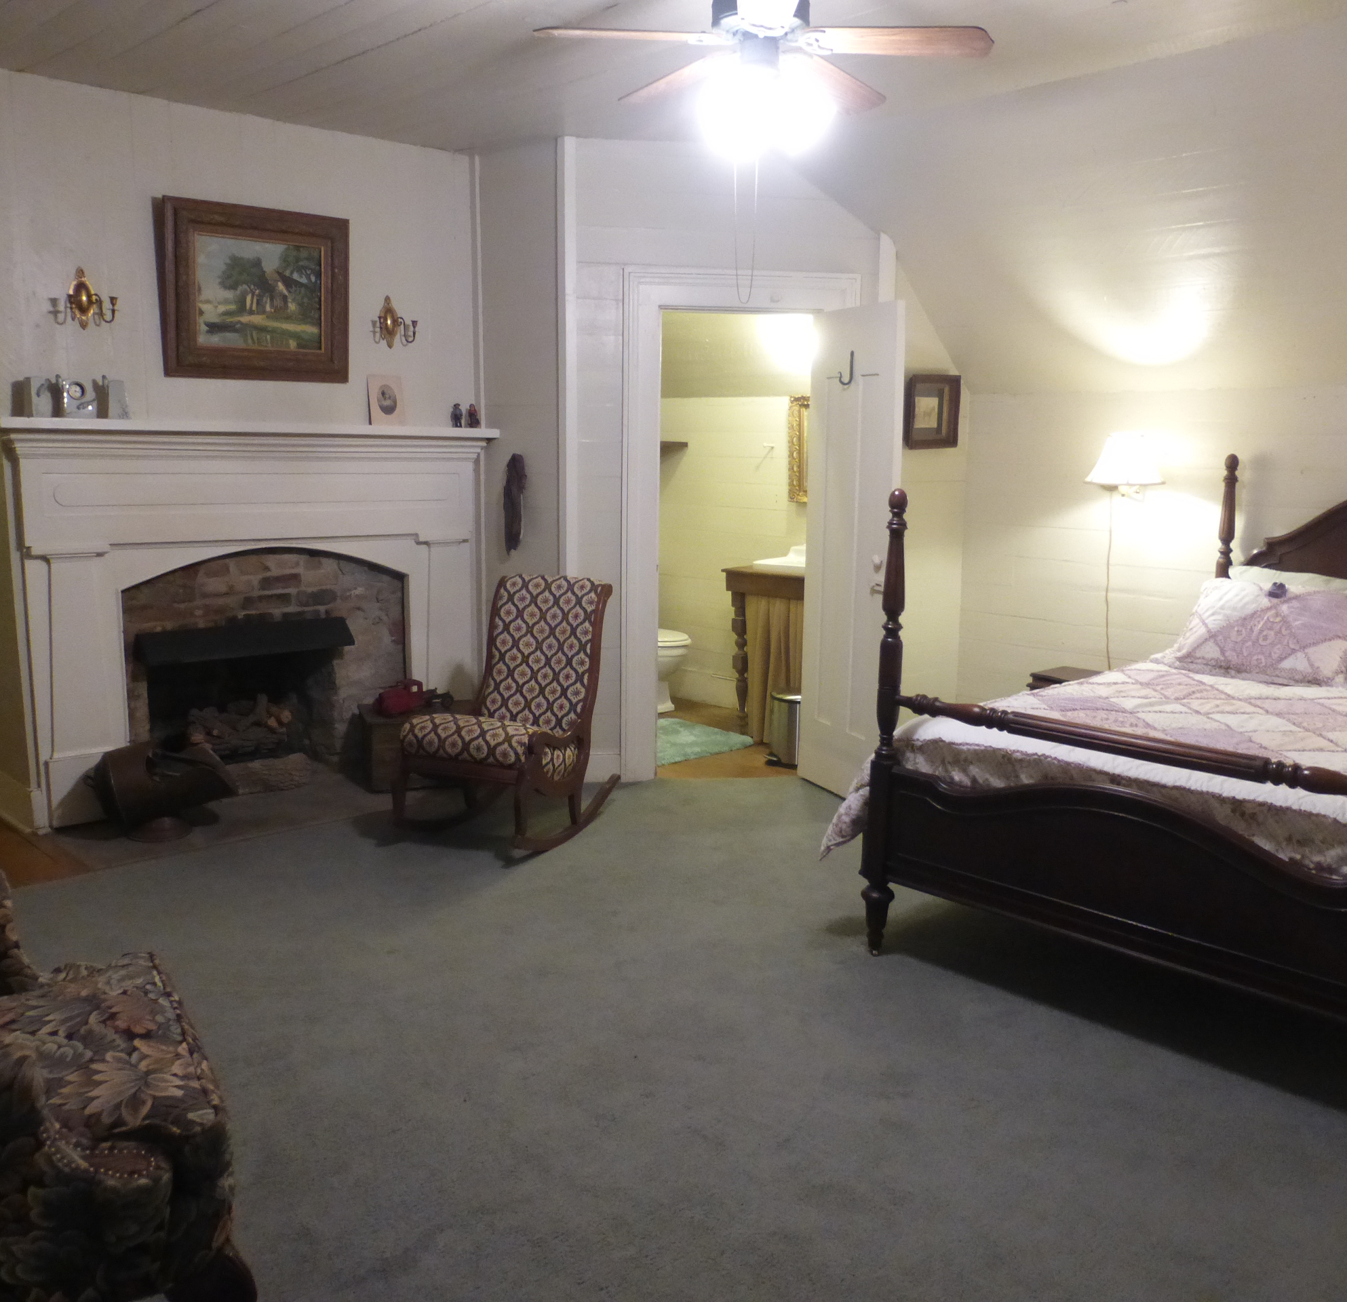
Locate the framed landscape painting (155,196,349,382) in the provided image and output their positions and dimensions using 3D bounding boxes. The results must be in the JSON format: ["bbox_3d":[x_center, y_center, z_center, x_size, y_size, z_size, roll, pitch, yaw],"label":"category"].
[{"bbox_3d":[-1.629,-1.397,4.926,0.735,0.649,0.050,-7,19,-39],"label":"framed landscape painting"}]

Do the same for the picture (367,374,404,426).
[{"bbox_3d":[-1.226,-1.071,5.372,0.161,0.218,0.020,-8,4,-42],"label":"picture"}]

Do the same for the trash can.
[{"bbox_3d":[0.555,0.363,5.734,0.270,0.315,0.235,-5,10,-33],"label":"trash can"}]

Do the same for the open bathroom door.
[{"bbox_3d":[0.713,-0.380,5.128,0.038,1.996,0.613,-4,10,-25],"label":"open bathroom door"}]

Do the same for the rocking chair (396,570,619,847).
[{"bbox_3d":[-0.625,0.199,4.880,0.568,0.928,0.801,6,11,28],"label":"rocking chair"}]

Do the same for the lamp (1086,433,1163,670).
[{"bbox_3d":[1.786,-0.381,5.059,0.310,0.990,0.310,-8,12,-42],"label":"lamp"}]

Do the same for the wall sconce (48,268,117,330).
[{"bbox_3d":[-2.102,-1.269,4.498,0.200,0.215,0.106,-8,12,-42],"label":"wall sconce"}]

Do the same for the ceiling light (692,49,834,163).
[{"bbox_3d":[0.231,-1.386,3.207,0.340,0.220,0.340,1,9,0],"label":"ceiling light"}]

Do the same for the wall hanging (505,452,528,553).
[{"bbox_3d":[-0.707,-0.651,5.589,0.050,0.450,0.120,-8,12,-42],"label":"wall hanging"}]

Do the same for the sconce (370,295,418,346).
[{"bbox_3d":[-1.181,-1.400,5.330,0.200,0.215,0.106,-8,12,-42],"label":"sconce"}]

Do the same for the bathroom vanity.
[{"bbox_3d":[0.708,0.037,6.173,0.507,0.852,0.862,-8,13,-43],"label":"bathroom vanity"}]

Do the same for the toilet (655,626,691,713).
[{"bbox_3d":[-0.212,-0.051,6.924,0.430,0.750,0.700,-8,13,-43],"label":"toilet"}]

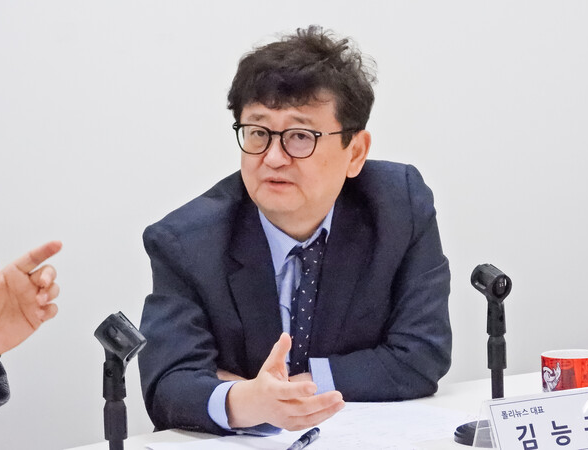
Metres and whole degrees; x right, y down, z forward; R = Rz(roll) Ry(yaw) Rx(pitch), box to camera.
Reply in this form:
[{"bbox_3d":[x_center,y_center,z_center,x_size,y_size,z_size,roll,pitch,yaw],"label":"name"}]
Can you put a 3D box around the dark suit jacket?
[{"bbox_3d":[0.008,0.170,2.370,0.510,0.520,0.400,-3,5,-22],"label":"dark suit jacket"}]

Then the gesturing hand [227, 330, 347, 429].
[{"bbox_3d":[-0.012,0.203,2.120,0.168,0.122,0.090,2,6,37],"label":"gesturing hand"}]

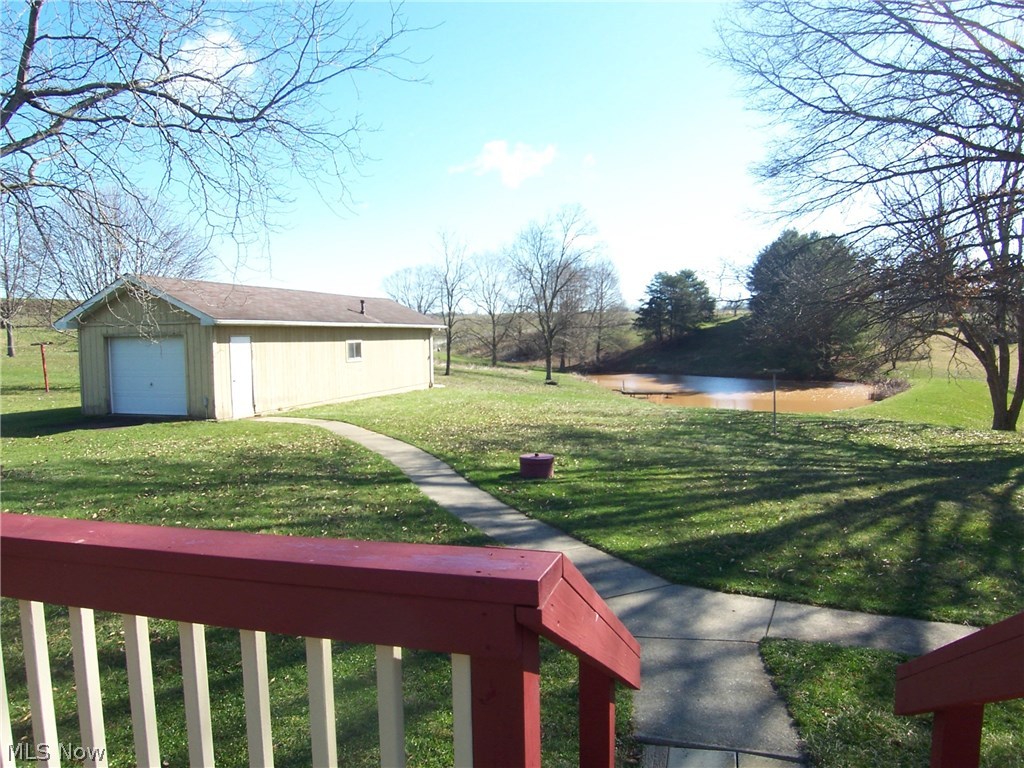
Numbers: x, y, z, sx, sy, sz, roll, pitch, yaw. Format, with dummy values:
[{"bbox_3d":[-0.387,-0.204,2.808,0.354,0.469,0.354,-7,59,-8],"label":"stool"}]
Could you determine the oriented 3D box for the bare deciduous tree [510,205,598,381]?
[{"bbox_3d":[2.382,-5.053,38.136,4.979,9.851,4.979,0,4,0],"label":"bare deciduous tree"}]

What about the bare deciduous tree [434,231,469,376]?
[{"bbox_3d":[-3.471,-4.677,39.688,2.234,8.436,2.234,0,4,0],"label":"bare deciduous tree"}]

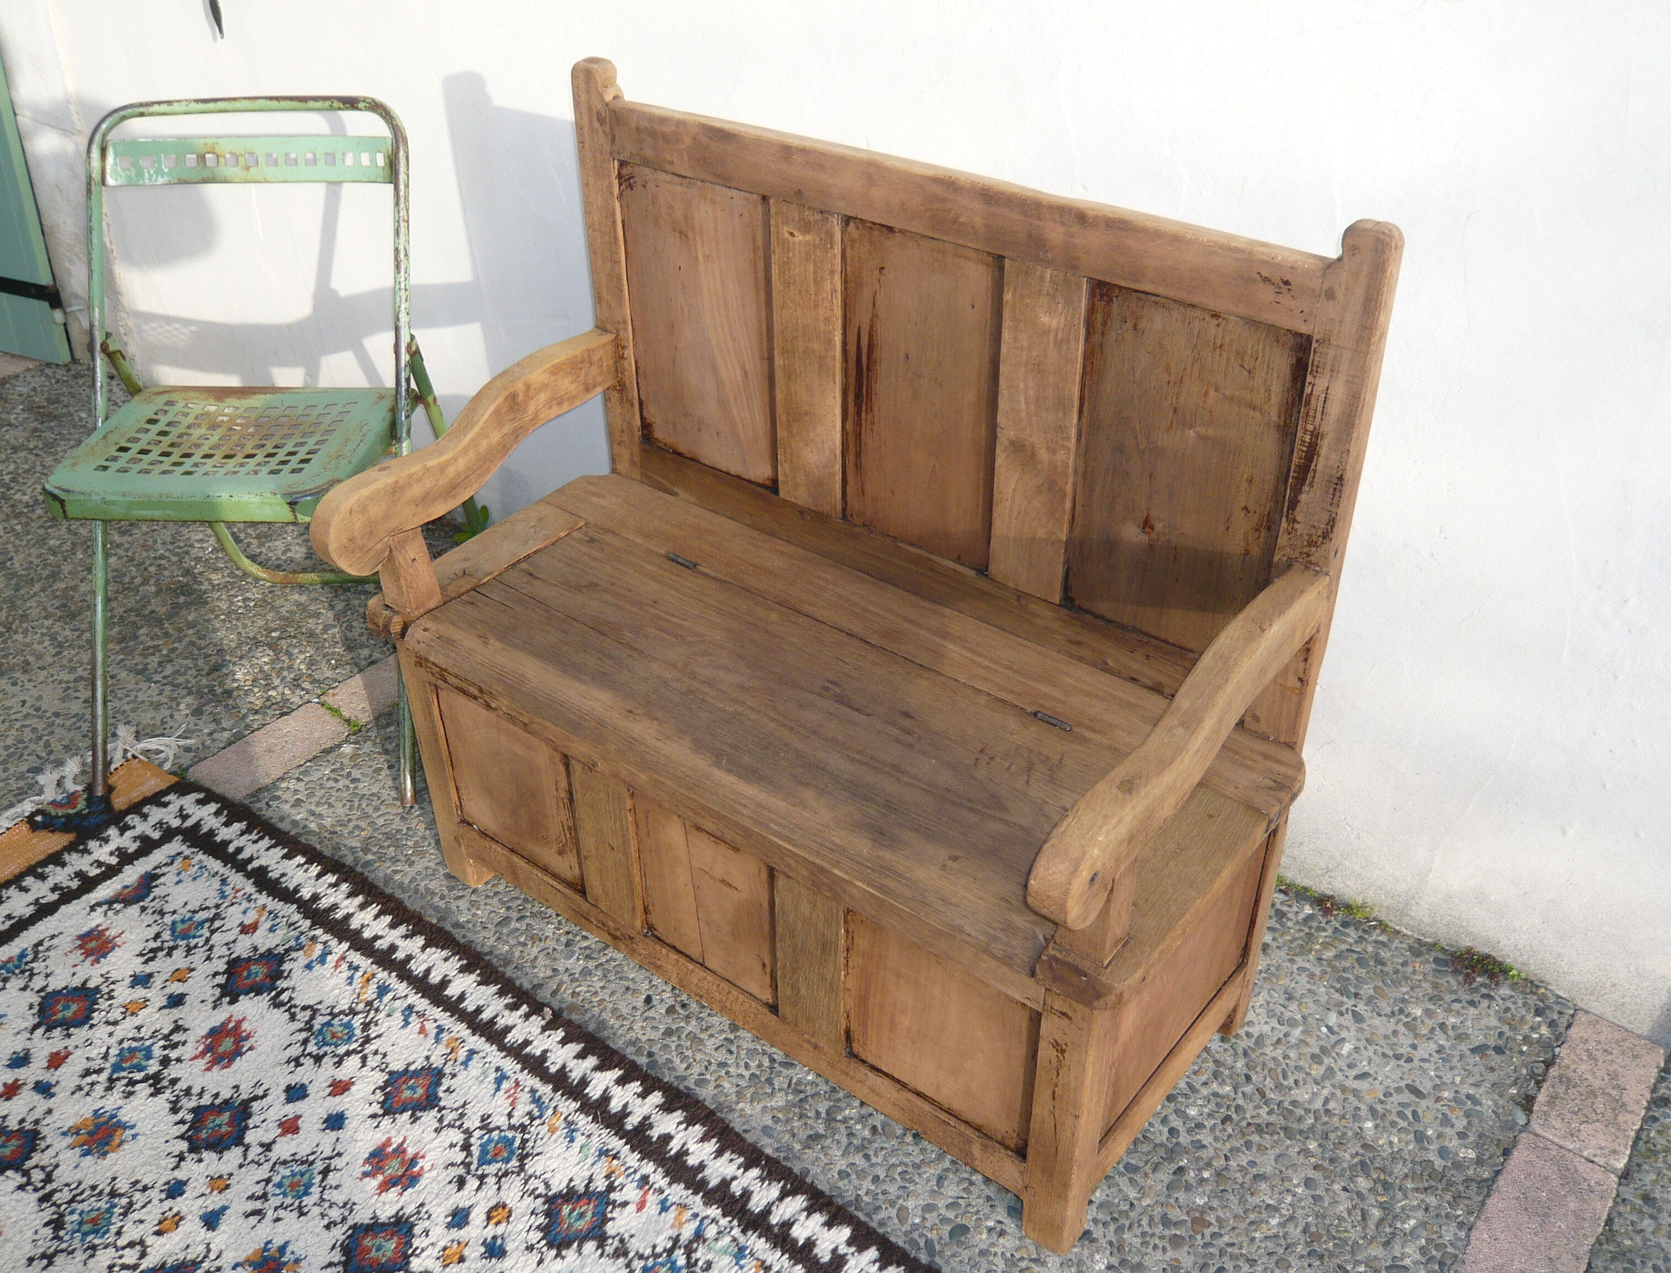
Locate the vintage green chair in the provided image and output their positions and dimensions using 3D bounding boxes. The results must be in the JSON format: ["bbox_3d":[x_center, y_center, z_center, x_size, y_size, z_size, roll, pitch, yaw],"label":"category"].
[{"bbox_3d":[-0.829,-0.279,2.253,0.461,0.850,0.592,1,34,3],"label":"vintage green chair"}]

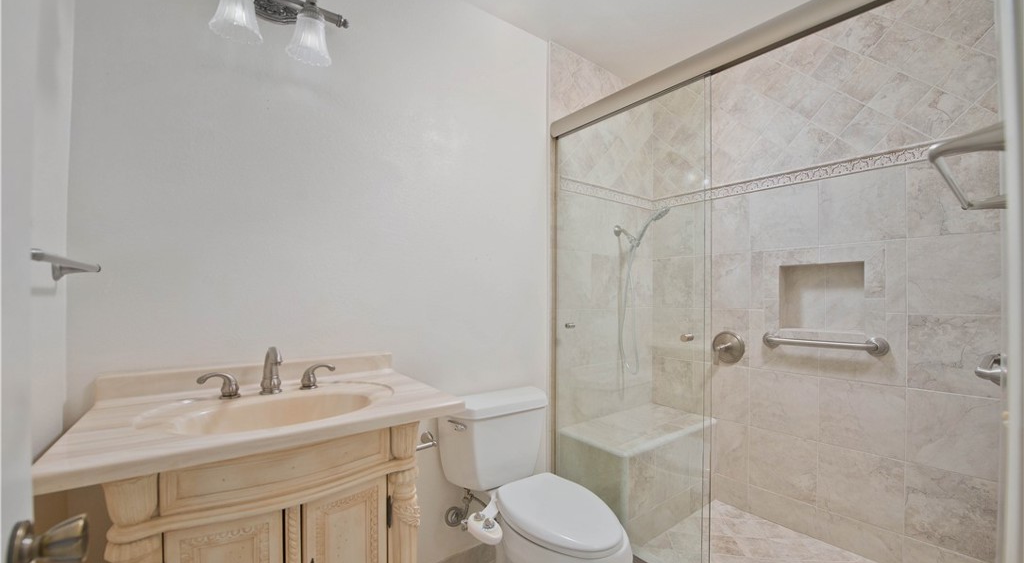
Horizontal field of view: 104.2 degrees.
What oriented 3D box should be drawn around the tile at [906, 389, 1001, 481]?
[{"bbox_3d":[1.749,0.603,1.586,0.010,0.306,0.255,1,-1,-43],"label":"tile"}]

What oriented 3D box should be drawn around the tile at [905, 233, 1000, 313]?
[{"bbox_3d":[1.756,-0.024,1.588,0.010,0.308,0.255,1,-1,-43],"label":"tile"}]

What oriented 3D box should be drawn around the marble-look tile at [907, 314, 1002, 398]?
[{"bbox_3d":[1.754,0.291,1.586,0.010,0.308,0.255,1,-1,-43],"label":"marble-look tile"}]

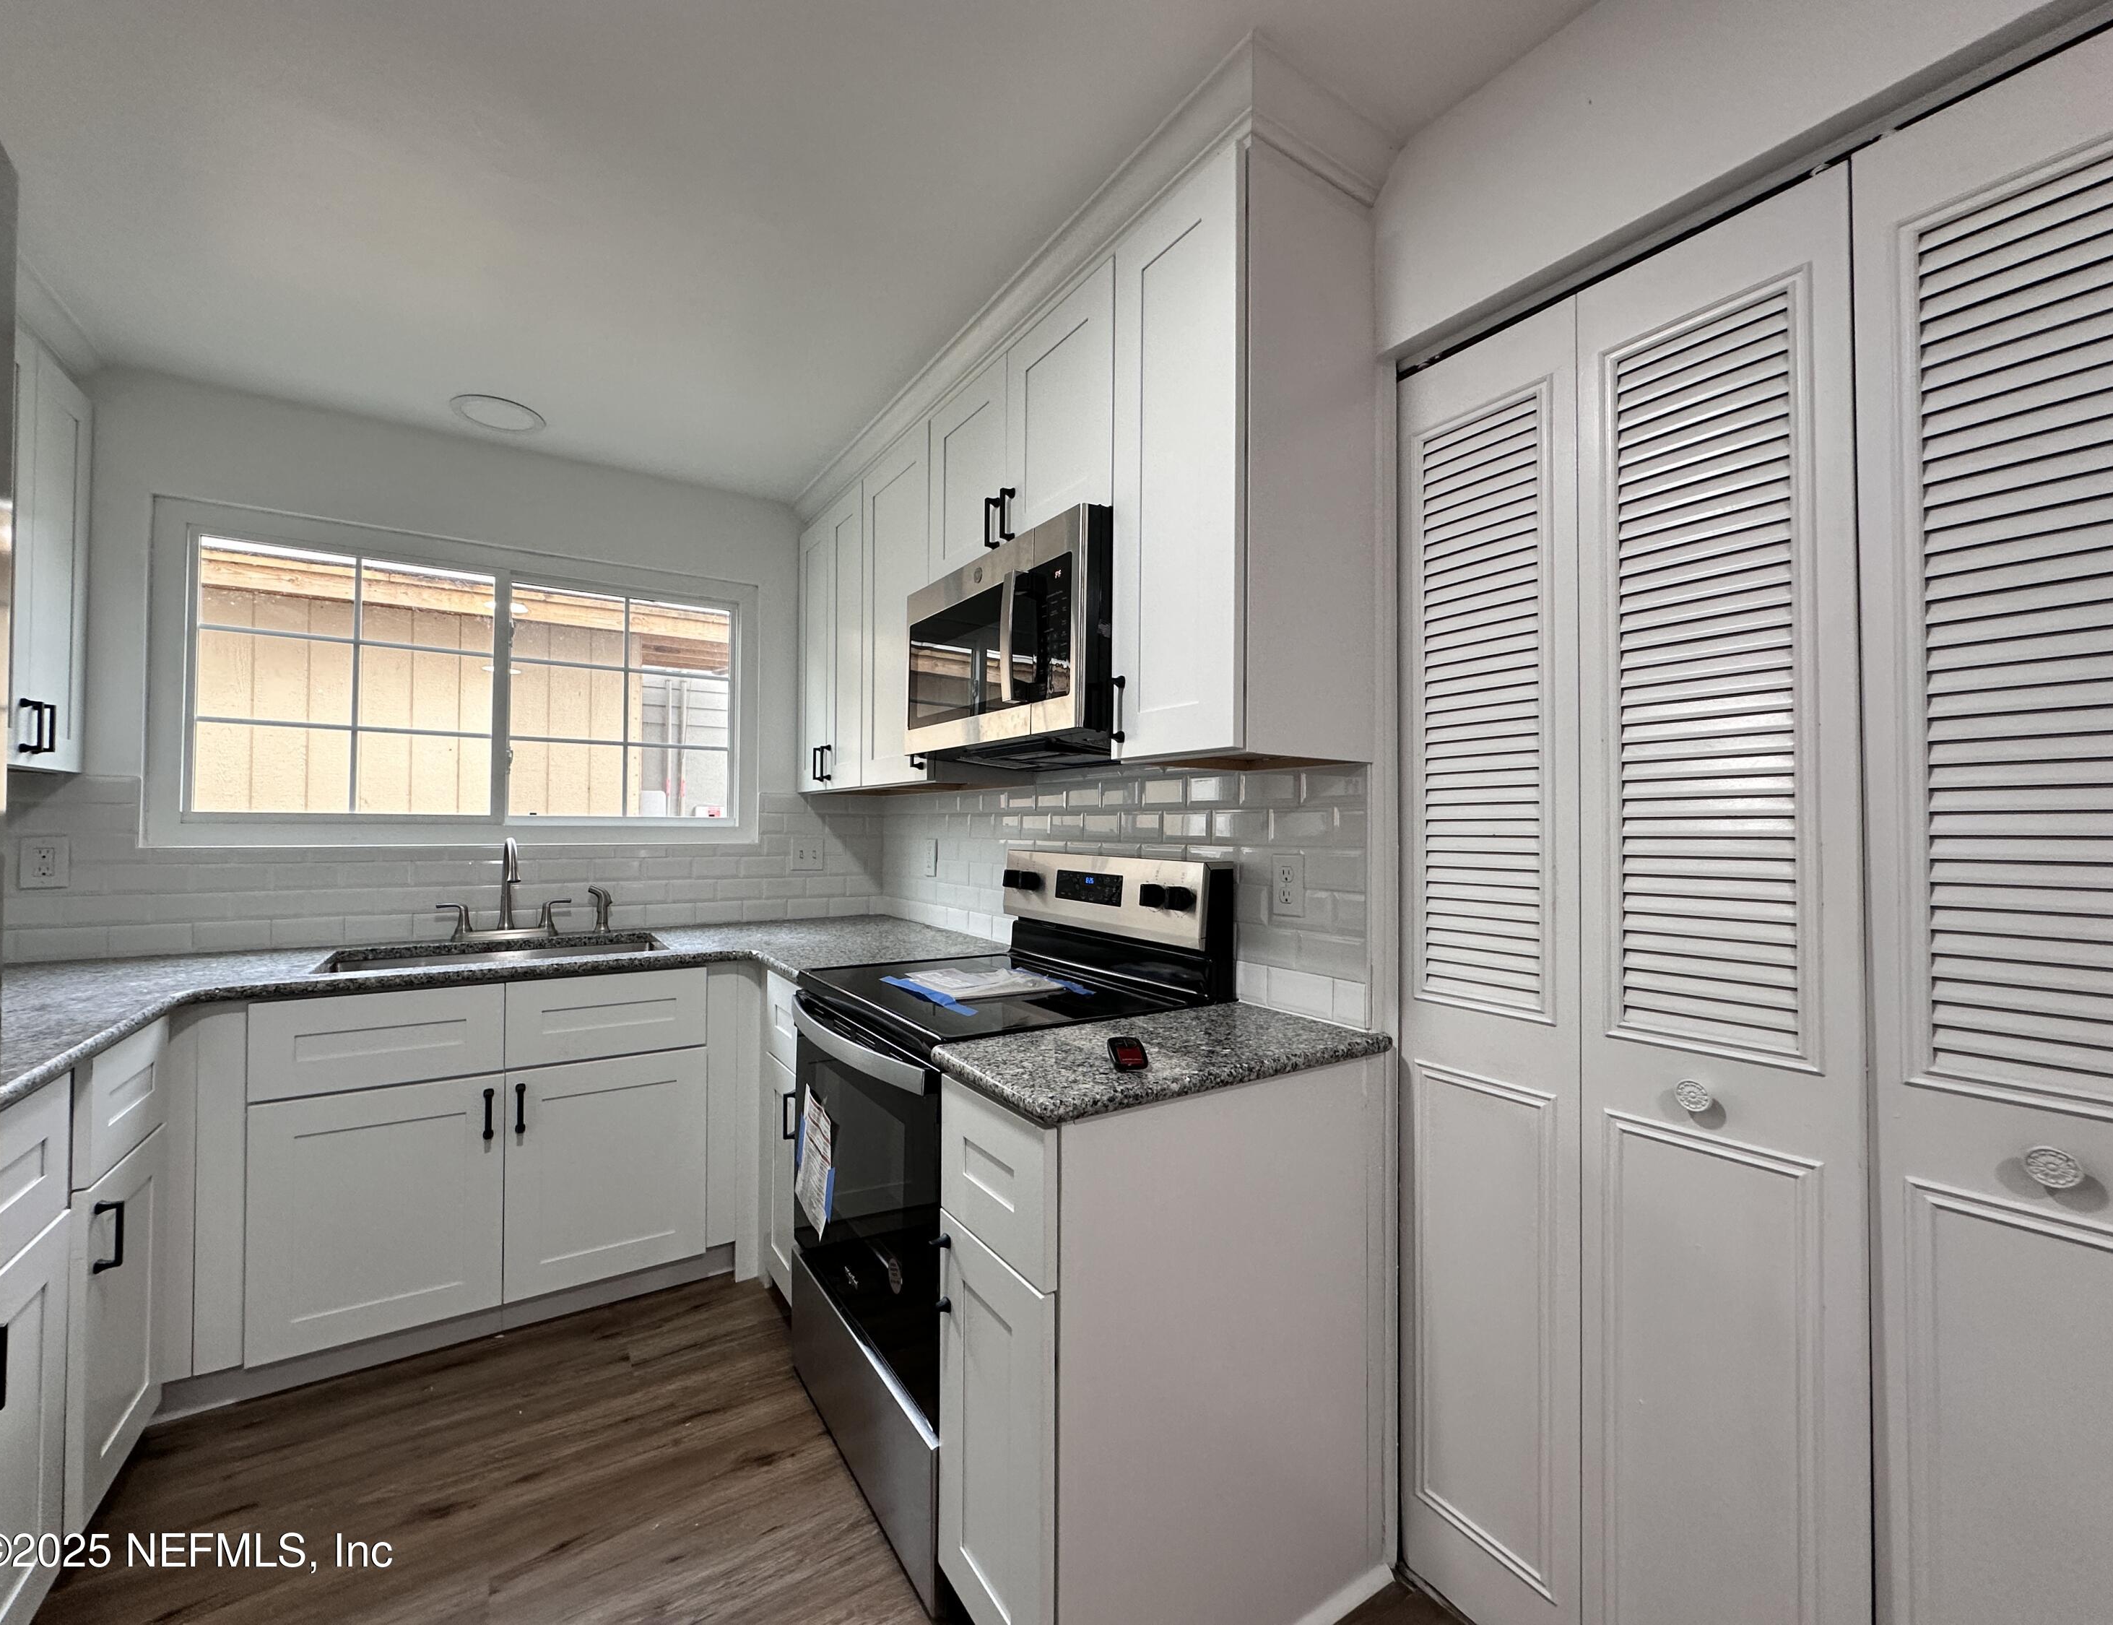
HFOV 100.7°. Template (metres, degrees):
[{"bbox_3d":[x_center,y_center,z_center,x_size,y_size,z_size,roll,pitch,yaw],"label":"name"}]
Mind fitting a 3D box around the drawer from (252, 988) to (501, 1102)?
[{"bbox_3d":[-1.610,0.513,2.126,0.454,0.207,0.400,1,-1,-33],"label":"drawer"}]

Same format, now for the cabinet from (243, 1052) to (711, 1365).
[{"bbox_3d":[-1.476,0.896,2.330,0.911,0.543,0.600,1,-1,-33],"label":"cabinet"}]

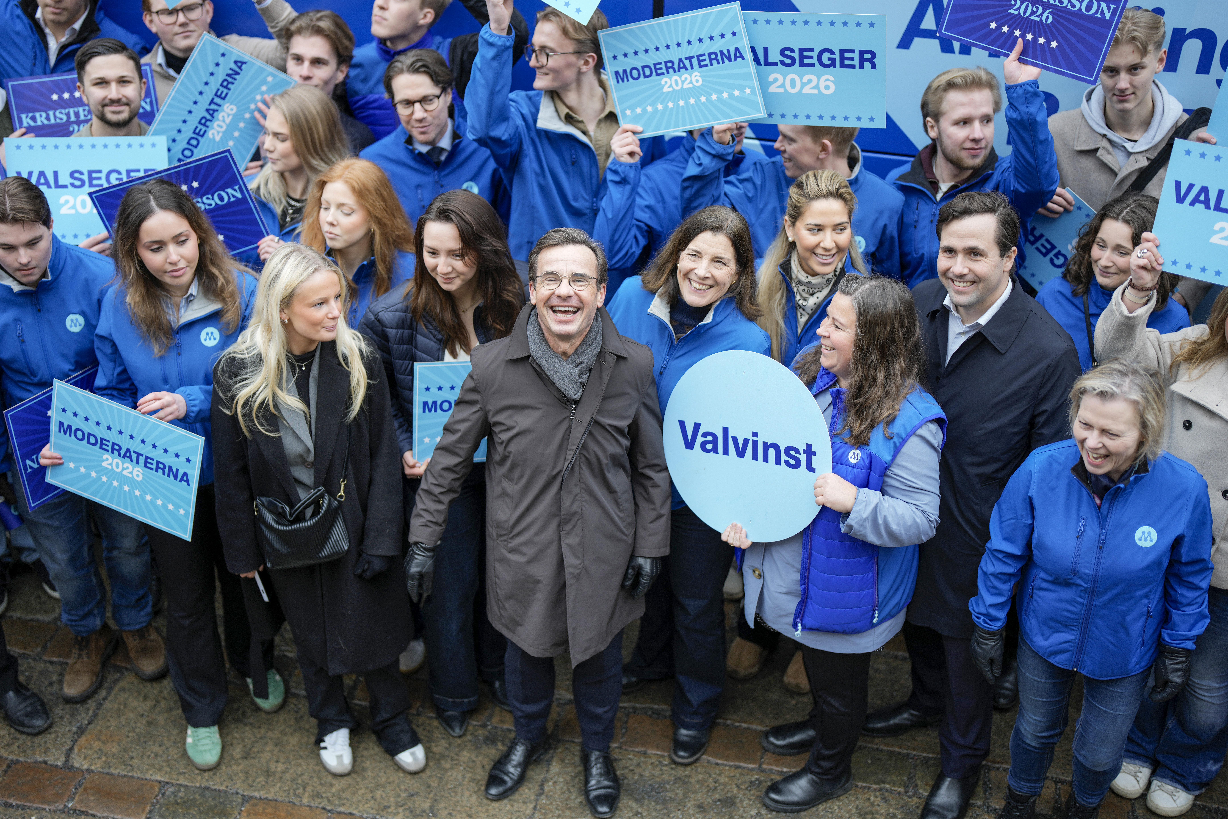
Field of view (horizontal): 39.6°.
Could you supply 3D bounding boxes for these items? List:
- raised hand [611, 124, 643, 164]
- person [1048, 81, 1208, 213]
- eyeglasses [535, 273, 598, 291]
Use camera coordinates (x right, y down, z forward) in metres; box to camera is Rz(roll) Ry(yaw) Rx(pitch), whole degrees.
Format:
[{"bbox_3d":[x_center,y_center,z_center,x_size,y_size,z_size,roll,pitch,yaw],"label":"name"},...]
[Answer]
[{"bbox_3d":[0.034,-0.687,4.412,0.085,0.105,0.085,0,35,0],"label":"raised hand"},{"bbox_3d":[1.381,-0.274,5.143,0.560,1.870,0.380,2,35,2],"label":"person"},{"bbox_3d":[-0.109,-0.293,3.880,0.140,0.044,0.135,2,5,2],"label":"eyeglasses"}]

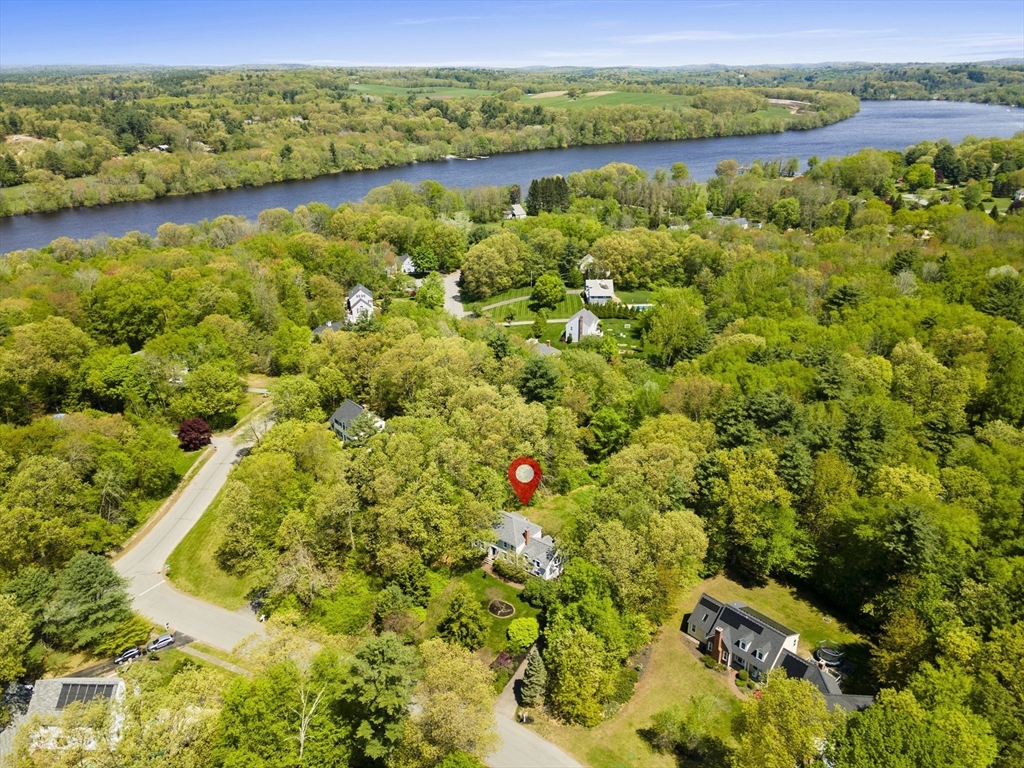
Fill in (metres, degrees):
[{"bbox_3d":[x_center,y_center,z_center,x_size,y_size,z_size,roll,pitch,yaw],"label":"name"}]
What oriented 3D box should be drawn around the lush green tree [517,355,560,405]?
[{"bbox_3d":[7.930,0.060,205.120,12.130,16.550,12.130,0,24,0],"label":"lush green tree"}]

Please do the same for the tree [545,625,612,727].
[{"bbox_3d":[9.960,43.820,106.610,10.140,17.580,10.140,0,24,0],"label":"tree"}]

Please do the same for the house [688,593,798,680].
[{"bbox_3d":[40.662,44.158,127.071,16.200,7.400,10.500,21,32,39],"label":"house"}]

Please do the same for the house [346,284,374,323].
[{"bbox_3d":[-60.580,-32.550,285.200,9.000,10.300,14.500,-6,25,-13],"label":"house"}]

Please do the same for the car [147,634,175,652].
[{"bbox_3d":[-64.150,47.200,129.470,4.600,1.650,1.850,-14,28,-29],"label":"car"}]

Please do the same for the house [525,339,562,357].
[{"bbox_3d":[11.180,-9.480,236.720,13.500,8.000,9.000,20,31,38],"label":"house"}]

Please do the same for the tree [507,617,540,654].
[{"bbox_3d":[2.055,45.017,127.064,5.610,5.840,5.610,0,24,1],"label":"tree"}]

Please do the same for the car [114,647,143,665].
[{"bbox_3d":[-68.700,48.410,126.860,4.600,1.600,1.850,-15,28,-30],"label":"car"}]

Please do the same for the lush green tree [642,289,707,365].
[{"bbox_3d":[53.070,-18.090,230.980,20.870,25.420,20.870,0,24,0],"label":"lush green tree"}]

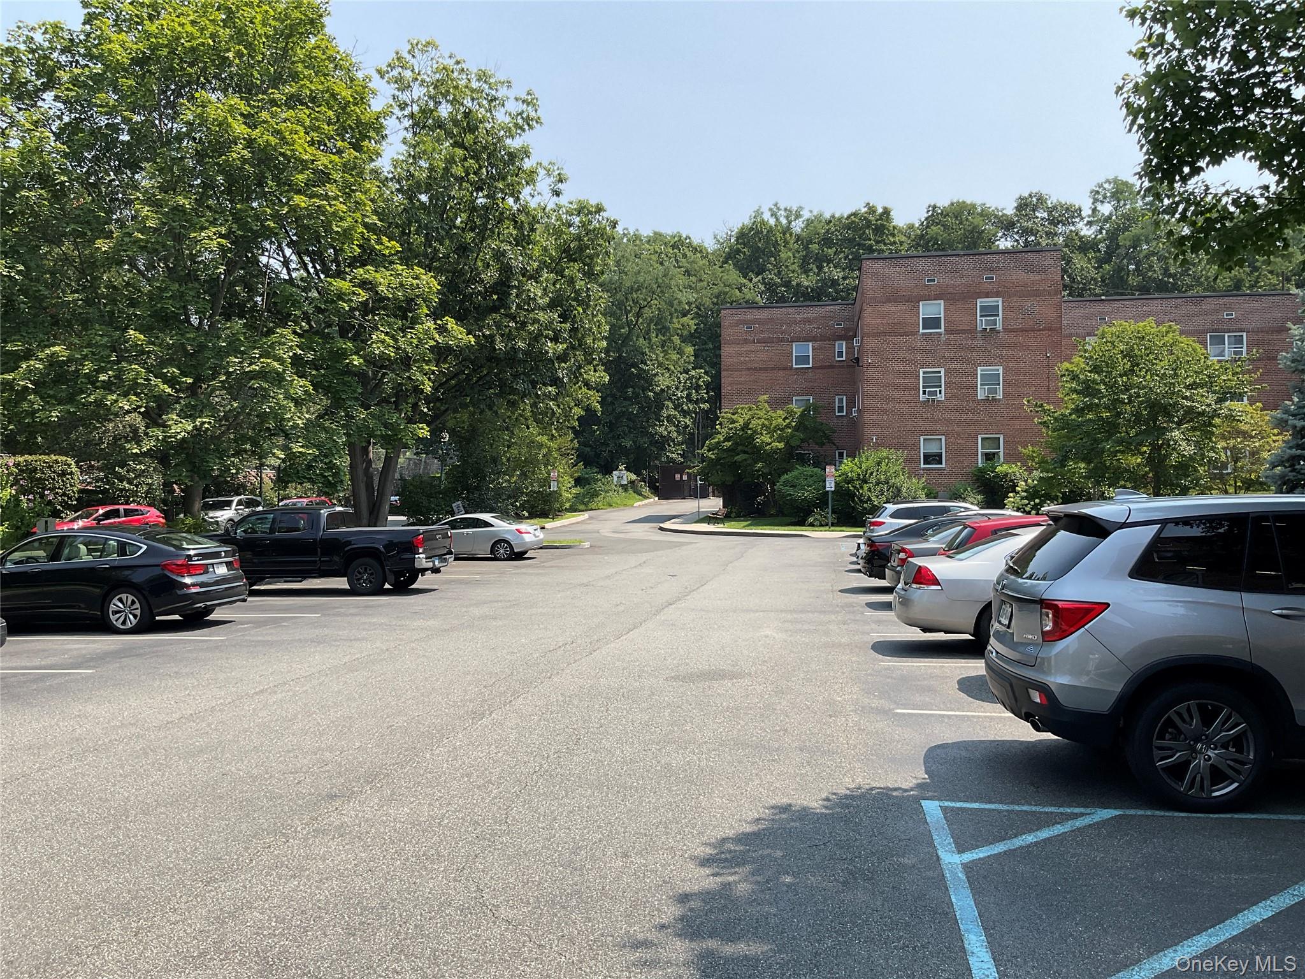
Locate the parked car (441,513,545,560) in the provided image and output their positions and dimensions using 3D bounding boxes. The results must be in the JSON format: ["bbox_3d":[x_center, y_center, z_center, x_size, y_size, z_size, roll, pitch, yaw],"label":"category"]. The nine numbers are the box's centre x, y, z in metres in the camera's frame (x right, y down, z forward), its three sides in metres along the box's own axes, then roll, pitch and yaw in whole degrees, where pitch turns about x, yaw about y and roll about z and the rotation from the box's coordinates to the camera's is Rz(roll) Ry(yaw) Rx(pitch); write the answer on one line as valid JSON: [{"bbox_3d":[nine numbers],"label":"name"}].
[{"bbox_3d":[-5.670,1.430,33.900,4.450,1.400,1.760,-1,0,9],"label":"parked car"}]

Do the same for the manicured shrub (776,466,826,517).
[{"bbox_3d":[5.900,0.100,43.300,2.020,2.100,2.000,0,-1,10],"label":"manicured shrub"}]

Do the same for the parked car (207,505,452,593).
[{"bbox_3d":[-7.200,1.210,22.600,5.650,1.790,1.890,-1,0,9],"label":"parked car"}]

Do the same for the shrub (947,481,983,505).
[{"bbox_3d":[12.100,0.250,42.500,1.350,1.200,1.200,0,-1,10],"label":"shrub"}]

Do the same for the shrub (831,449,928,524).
[{"bbox_3d":[8.700,-0.120,42.000,3.550,2.750,2.800,0,-1,10],"label":"shrub"}]

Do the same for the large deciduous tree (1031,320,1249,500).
[{"bbox_3d":[17.000,-2.600,38.000,7.800,6.700,7.500,-1,-1,9],"label":"large deciduous tree"}]

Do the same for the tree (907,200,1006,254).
[{"bbox_3d":[23.600,-13.500,85.000,9.000,18.000,9.000,-1,-1,9],"label":"tree"}]

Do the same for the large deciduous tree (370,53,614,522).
[{"bbox_3d":[-5.700,-6.800,38.000,9.200,17.400,9.200,-1,-1,9],"label":"large deciduous tree"}]

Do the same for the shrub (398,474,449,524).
[{"bbox_3d":[-10.300,0.500,47.000,2.300,2.400,2.200,-1,-1,9],"label":"shrub"}]

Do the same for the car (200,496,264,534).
[{"bbox_3d":[-18.850,1.180,48.300,1.900,1.700,4.750,0,-1,3],"label":"car"}]

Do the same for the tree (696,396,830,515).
[{"bbox_3d":[4.800,-1.500,47.500,5.900,5.200,5.700,-1,-1,9],"label":"tree"}]

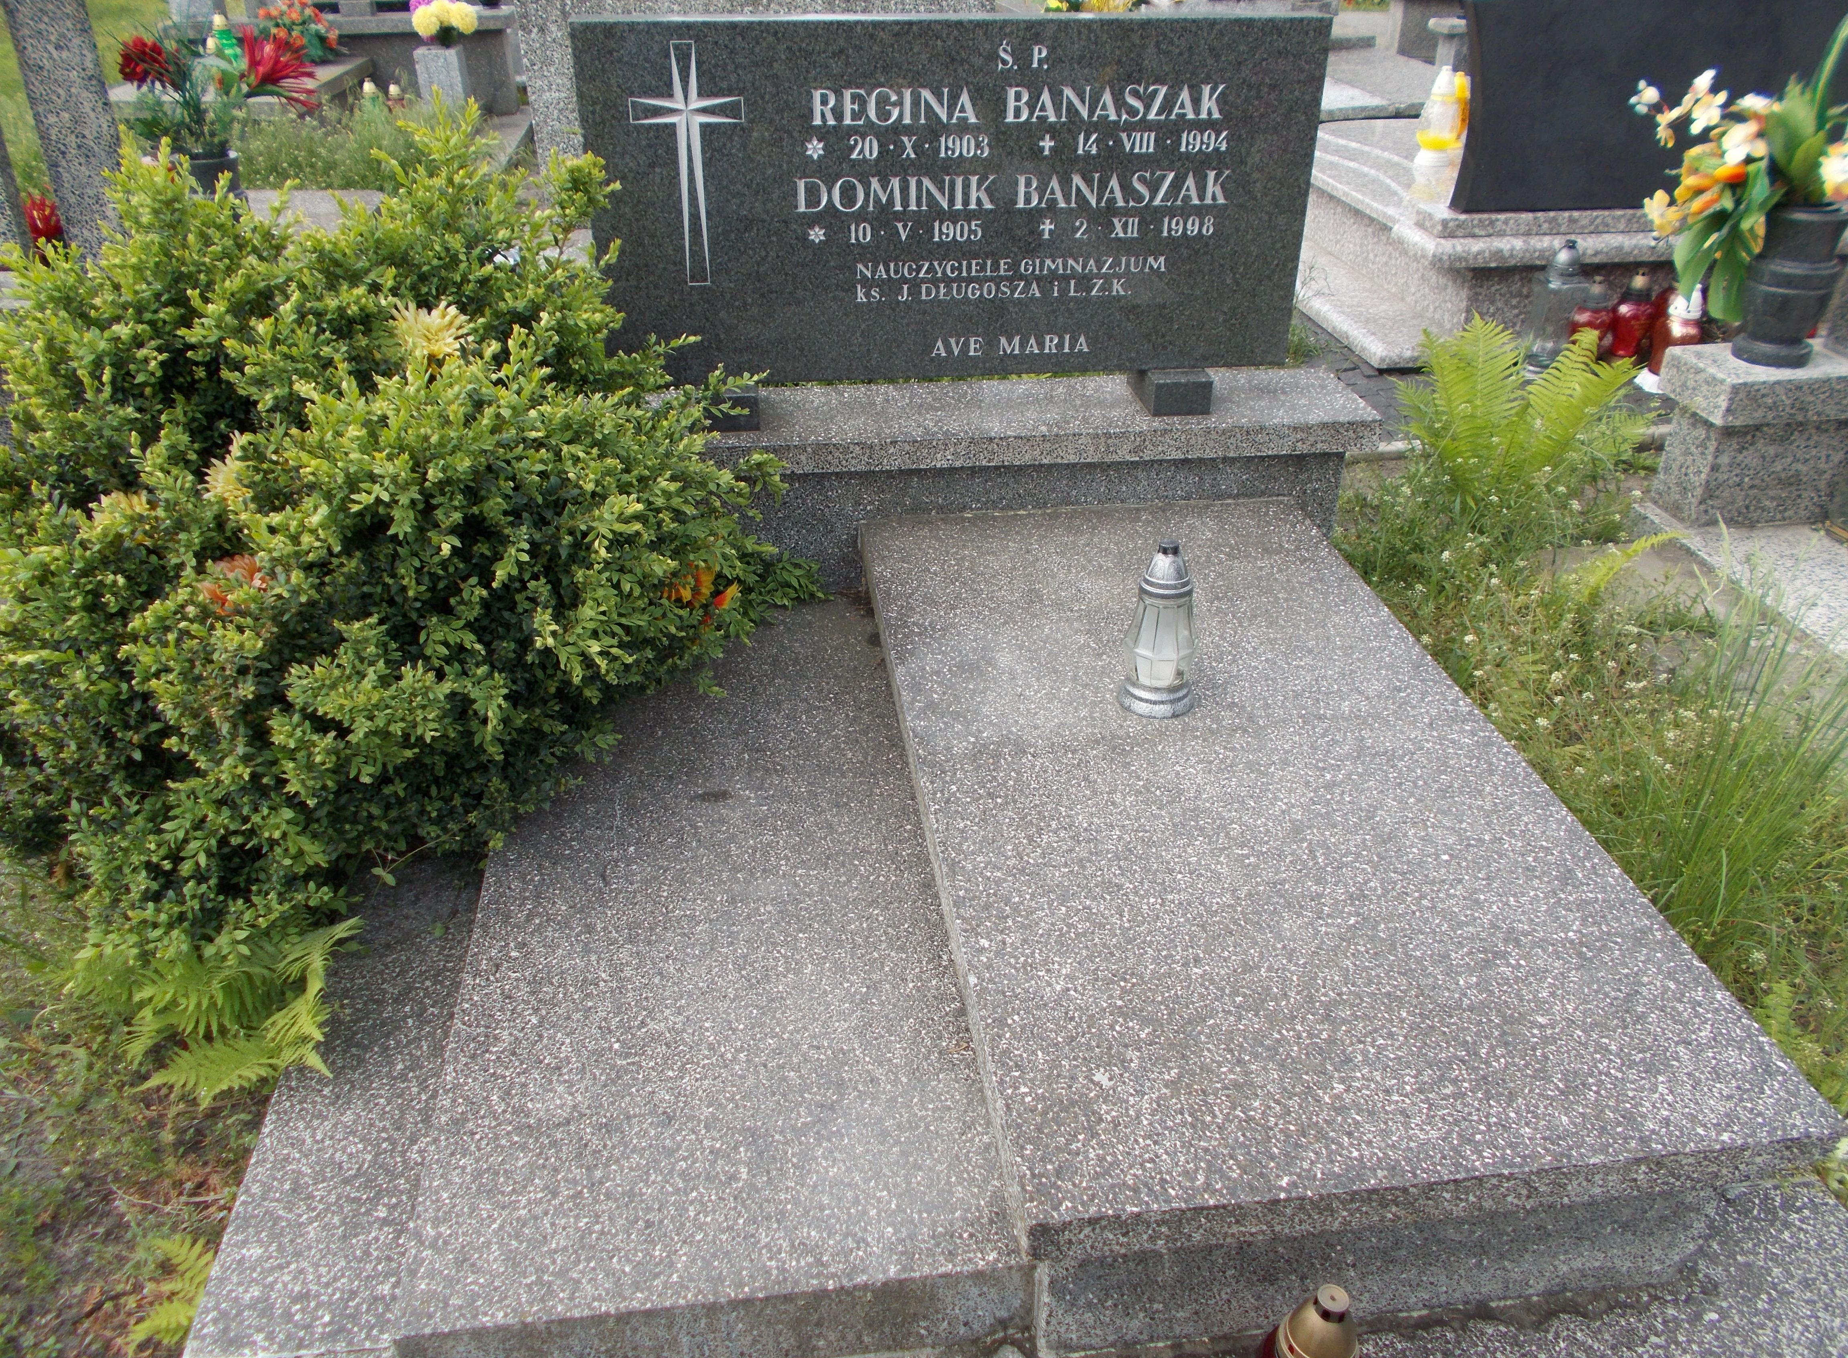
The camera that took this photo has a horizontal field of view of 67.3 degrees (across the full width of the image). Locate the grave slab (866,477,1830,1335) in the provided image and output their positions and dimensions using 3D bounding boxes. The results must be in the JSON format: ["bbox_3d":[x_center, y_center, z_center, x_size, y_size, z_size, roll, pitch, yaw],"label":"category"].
[{"bbox_3d":[0.414,0.182,2.087,0.853,0.228,1.554,-4,32,-7],"label":"grave slab"}]

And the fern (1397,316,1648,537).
[{"bbox_3d":[1.468,-0.603,3.350,0.500,0.420,0.420,-4,31,-7],"label":"fern"}]

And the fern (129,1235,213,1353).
[{"bbox_3d":[-0.820,0.672,1.518,0.110,0.090,0.120,-4,31,-7],"label":"fern"}]

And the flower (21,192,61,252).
[{"bbox_3d":[-3.487,-1.782,5.500,0.220,0.260,0.220,-4,31,-7],"label":"flower"}]

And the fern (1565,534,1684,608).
[{"bbox_3d":[1.505,-0.235,2.987,0.200,0.130,0.150,-4,31,-7],"label":"fern"}]

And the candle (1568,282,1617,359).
[{"bbox_3d":[2.192,-1.176,4.491,0.130,0.250,0.130,-4,31,-7],"label":"candle"}]

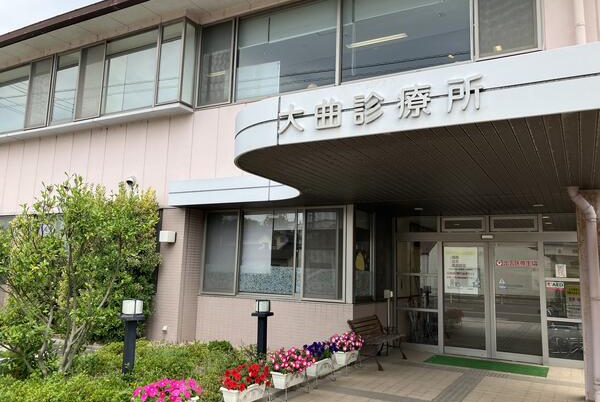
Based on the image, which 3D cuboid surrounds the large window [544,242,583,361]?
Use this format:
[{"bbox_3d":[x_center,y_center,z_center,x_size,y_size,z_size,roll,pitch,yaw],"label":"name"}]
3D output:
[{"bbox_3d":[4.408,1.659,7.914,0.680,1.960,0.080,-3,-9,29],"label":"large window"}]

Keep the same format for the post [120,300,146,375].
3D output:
[{"bbox_3d":[-1.873,1.557,5.340,0.255,0.931,0.255,-3,-9,29],"label":"post"}]

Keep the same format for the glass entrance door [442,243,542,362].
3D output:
[{"bbox_3d":[3.336,1.729,8.511,1.620,2.007,0.100,-3,-9,29],"label":"glass entrance door"}]

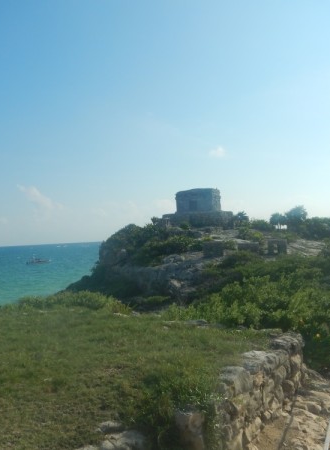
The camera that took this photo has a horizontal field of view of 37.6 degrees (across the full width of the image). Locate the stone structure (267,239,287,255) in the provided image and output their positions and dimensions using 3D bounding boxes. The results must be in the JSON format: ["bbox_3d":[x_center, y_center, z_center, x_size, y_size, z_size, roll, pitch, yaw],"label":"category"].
[{"bbox_3d":[11.127,2.146,48.000,1.850,1.550,1.600,-3,-2,19],"label":"stone structure"}]

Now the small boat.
[{"bbox_3d":[-51.231,14.385,195.000,9.000,2.500,2.400,-2,-2,-18],"label":"small boat"}]

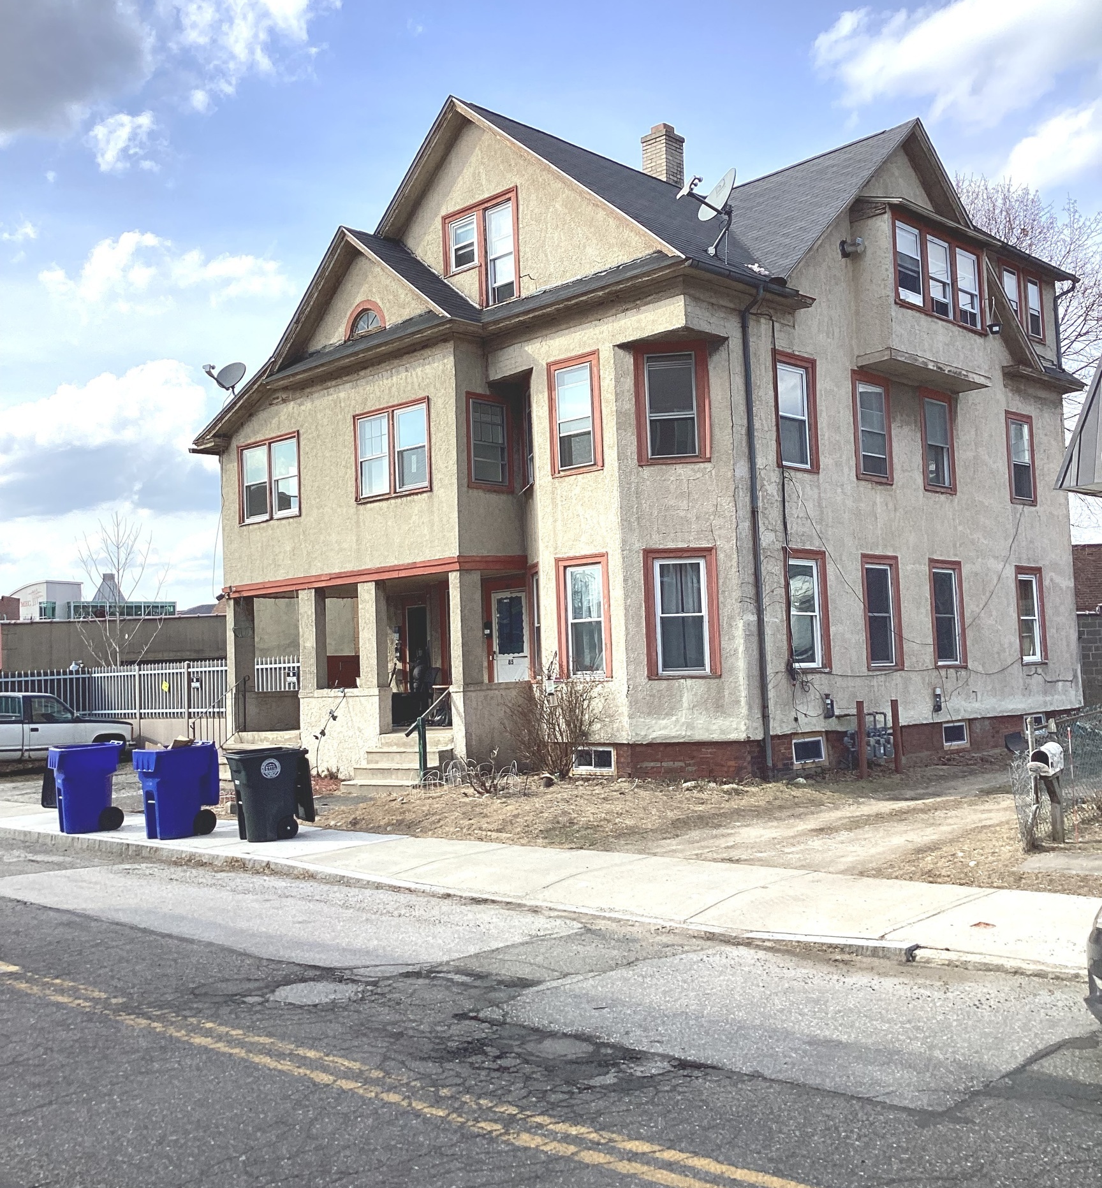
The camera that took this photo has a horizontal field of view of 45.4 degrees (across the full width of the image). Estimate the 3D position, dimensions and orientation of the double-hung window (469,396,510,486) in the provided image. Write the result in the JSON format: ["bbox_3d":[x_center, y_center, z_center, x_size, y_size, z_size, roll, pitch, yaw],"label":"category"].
[{"bbox_3d":[-0.973,-2.389,20.737,0.100,1.380,0.798,-6,-5,44],"label":"double-hung window"}]

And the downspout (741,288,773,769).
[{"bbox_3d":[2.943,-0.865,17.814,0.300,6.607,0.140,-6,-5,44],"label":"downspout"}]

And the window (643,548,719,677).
[{"bbox_3d":[1.757,0.263,17.670,0.973,1.739,0.120,-3,-4,10],"label":"window"}]

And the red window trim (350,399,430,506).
[{"bbox_3d":[-2.472,-2.199,20.360,1.849,1.427,0.120,-6,-5,44],"label":"red window trim"}]

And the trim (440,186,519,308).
[{"bbox_3d":[-1.073,-5.151,20.006,1.675,1.668,0.120,-6,-5,44],"label":"trim"}]

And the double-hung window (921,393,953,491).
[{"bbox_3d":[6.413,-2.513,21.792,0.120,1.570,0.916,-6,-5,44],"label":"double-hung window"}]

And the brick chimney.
[{"bbox_3d":[2.052,-7.847,23.924,0.563,1.207,0.563,-6,-5,44],"label":"brick chimney"}]

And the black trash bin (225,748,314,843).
[{"bbox_3d":[-3.200,2.267,14.975,0.850,1.020,0.620,0,-4,-31],"label":"black trash bin"}]

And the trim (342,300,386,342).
[{"bbox_3d":[-2.861,-4.332,20.600,1.003,0.554,0.150,-6,-5,44],"label":"trim"}]

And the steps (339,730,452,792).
[{"bbox_3d":[-2.178,2.492,19.507,1.729,0.817,1.045,-6,-5,44],"label":"steps"}]

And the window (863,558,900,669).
[{"bbox_3d":[4.994,0.290,19.971,0.150,1.676,1.003,-6,-5,44],"label":"window"}]

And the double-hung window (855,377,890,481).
[{"bbox_3d":[4.894,-2.513,20.156,0.150,1.571,1.003,-6,-5,44],"label":"double-hung window"}]

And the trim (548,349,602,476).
[{"bbox_3d":[0.348,-2.660,19.472,1.062,1.711,0.100,-6,-5,44],"label":"trim"}]

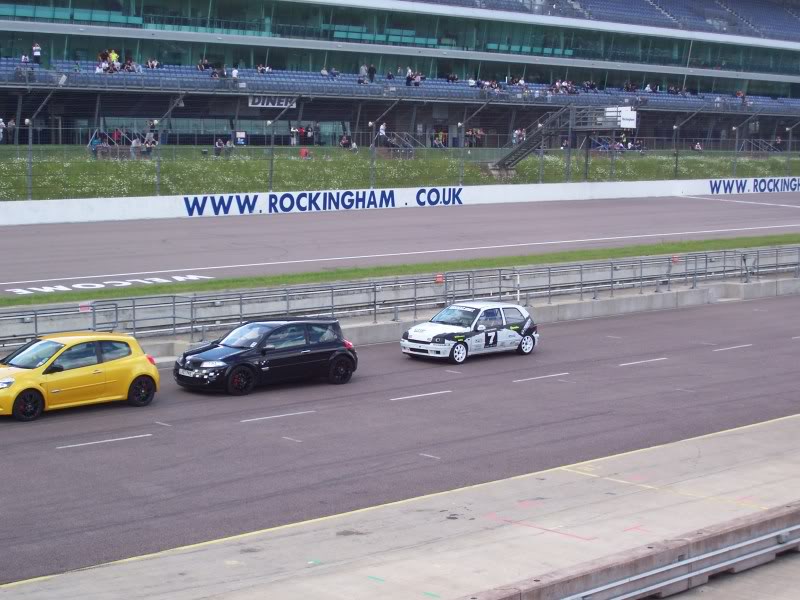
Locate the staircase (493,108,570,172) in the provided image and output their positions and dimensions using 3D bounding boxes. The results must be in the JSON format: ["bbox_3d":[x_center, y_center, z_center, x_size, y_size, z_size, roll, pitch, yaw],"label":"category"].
[{"bbox_3d":[9.933,-12.272,115.222,1.600,4.600,6.400,-5,7,-43],"label":"staircase"}]

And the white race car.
[{"bbox_3d":[1.765,0.775,38.300,3.710,1.370,1.640,-5,7,-43],"label":"white race car"}]

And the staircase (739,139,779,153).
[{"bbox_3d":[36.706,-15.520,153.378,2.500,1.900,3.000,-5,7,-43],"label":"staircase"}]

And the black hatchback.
[{"bbox_3d":[-2.915,1.175,33.350,4.220,1.440,1.780,-4,7,-40],"label":"black hatchback"}]

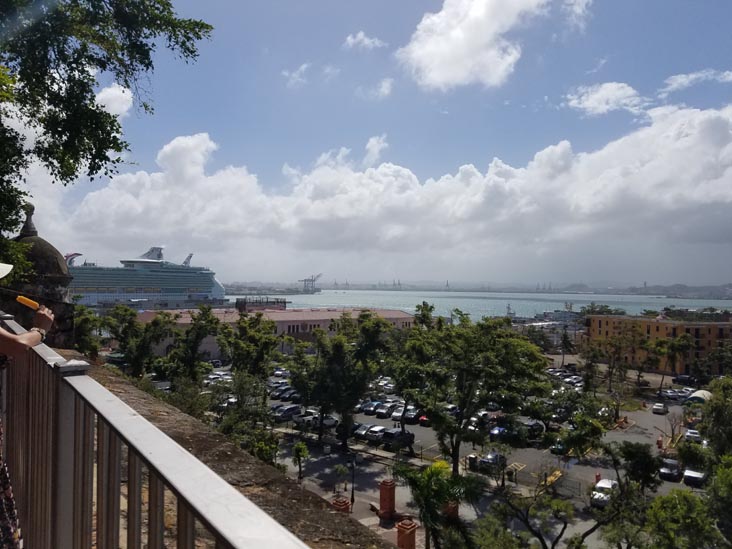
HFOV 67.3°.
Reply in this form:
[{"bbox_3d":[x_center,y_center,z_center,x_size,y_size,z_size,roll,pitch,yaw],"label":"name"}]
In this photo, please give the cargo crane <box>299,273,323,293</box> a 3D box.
[{"bbox_3d":[-186.750,27.592,1850.000,76.000,65.000,19.000,1,-1,13],"label":"cargo crane"}]

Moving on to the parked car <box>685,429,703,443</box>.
[{"bbox_3d":[43.654,20.978,72.959,1.780,1.460,4.500,0,-2,37],"label":"parked car"}]

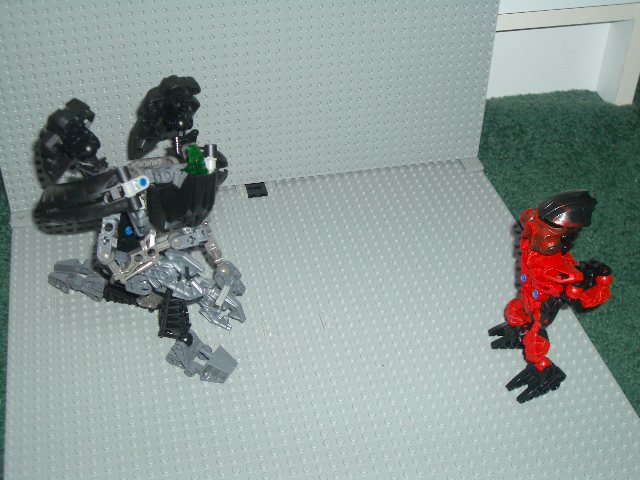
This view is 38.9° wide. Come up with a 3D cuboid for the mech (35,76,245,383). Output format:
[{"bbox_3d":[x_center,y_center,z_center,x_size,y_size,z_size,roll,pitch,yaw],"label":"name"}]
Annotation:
[{"bbox_3d":[-0.118,-0.013,0.569,0.146,0.176,0.103,6,40,6],"label":"mech"}]

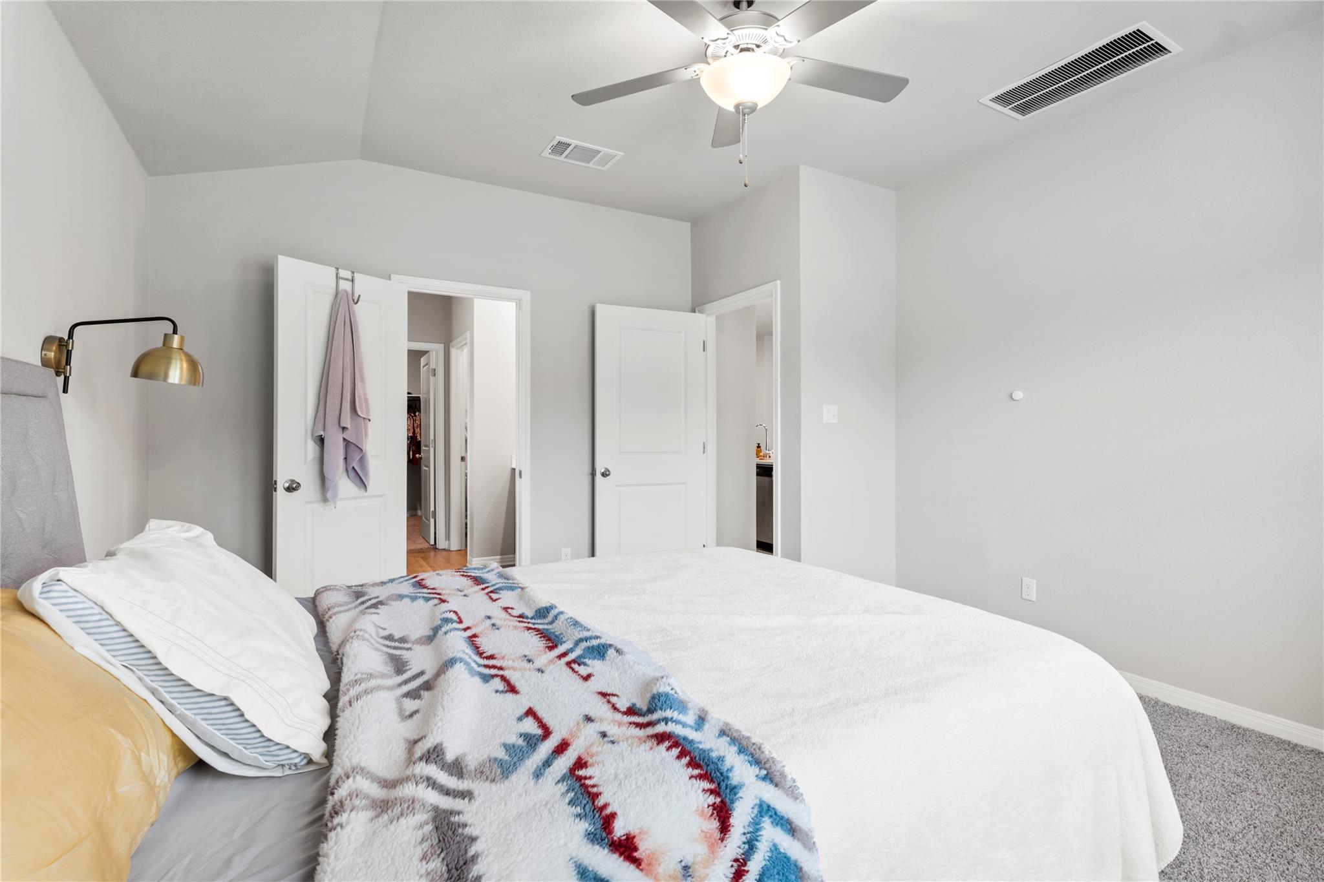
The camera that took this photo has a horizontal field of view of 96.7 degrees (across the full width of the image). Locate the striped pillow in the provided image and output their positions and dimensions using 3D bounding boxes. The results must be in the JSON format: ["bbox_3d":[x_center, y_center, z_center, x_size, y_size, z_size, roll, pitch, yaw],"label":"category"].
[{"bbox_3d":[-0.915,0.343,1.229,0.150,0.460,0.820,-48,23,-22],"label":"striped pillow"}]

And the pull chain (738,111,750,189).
[{"bbox_3d":[0.296,-1.056,2.130,0.038,0.265,0.030,0,0,-31],"label":"pull chain"}]

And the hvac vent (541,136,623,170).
[{"bbox_3d":[-0.437,-1.585,3.248,0.390,0.025,0.235,0,0,-31],"label":"hvac vent"}]

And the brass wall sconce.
[{"bbox_3d":[-1.597,-0.250,1.758,0.370,0.210,0.230,0,0,-31],"label":"brass wall sconce"}]

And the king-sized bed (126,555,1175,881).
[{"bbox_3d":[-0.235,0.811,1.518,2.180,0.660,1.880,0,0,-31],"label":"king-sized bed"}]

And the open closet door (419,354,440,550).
[{"bbox_3d":[-2.575,0.075,6.460,0.045,2.030,0.660,0,0,-31],"label":"open closet door"}]

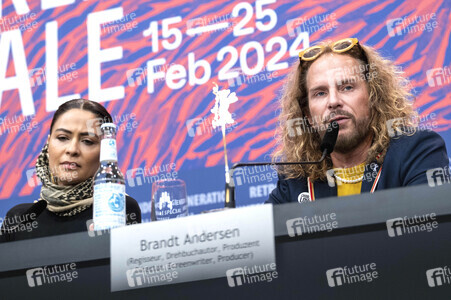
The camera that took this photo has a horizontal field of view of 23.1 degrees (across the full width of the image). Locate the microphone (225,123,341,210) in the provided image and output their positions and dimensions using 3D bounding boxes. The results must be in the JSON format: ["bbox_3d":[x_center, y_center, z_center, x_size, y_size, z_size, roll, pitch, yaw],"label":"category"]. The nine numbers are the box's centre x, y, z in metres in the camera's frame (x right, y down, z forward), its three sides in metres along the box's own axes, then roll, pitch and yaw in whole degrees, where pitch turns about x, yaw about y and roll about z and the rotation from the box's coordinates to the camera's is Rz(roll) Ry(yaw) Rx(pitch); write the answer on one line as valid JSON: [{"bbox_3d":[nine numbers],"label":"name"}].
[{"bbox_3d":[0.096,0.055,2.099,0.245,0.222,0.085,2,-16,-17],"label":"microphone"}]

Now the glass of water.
[{"bbox_3d":[-0.102,0.112,2.046,0.072,0.102,0.072,-2,-15,-1],"label":"glass of water"}]

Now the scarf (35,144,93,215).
[{"bbox_3d":[-0.367,0.076,2.730,0.210,0.190,0.185,-4,-16,6],"label":"scarf"}]

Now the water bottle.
[{"bbox_3d":[-0.220,0.063,2.090,0.061,0.231,0.061,-2,-15,-1],"label":"water bottle"}]

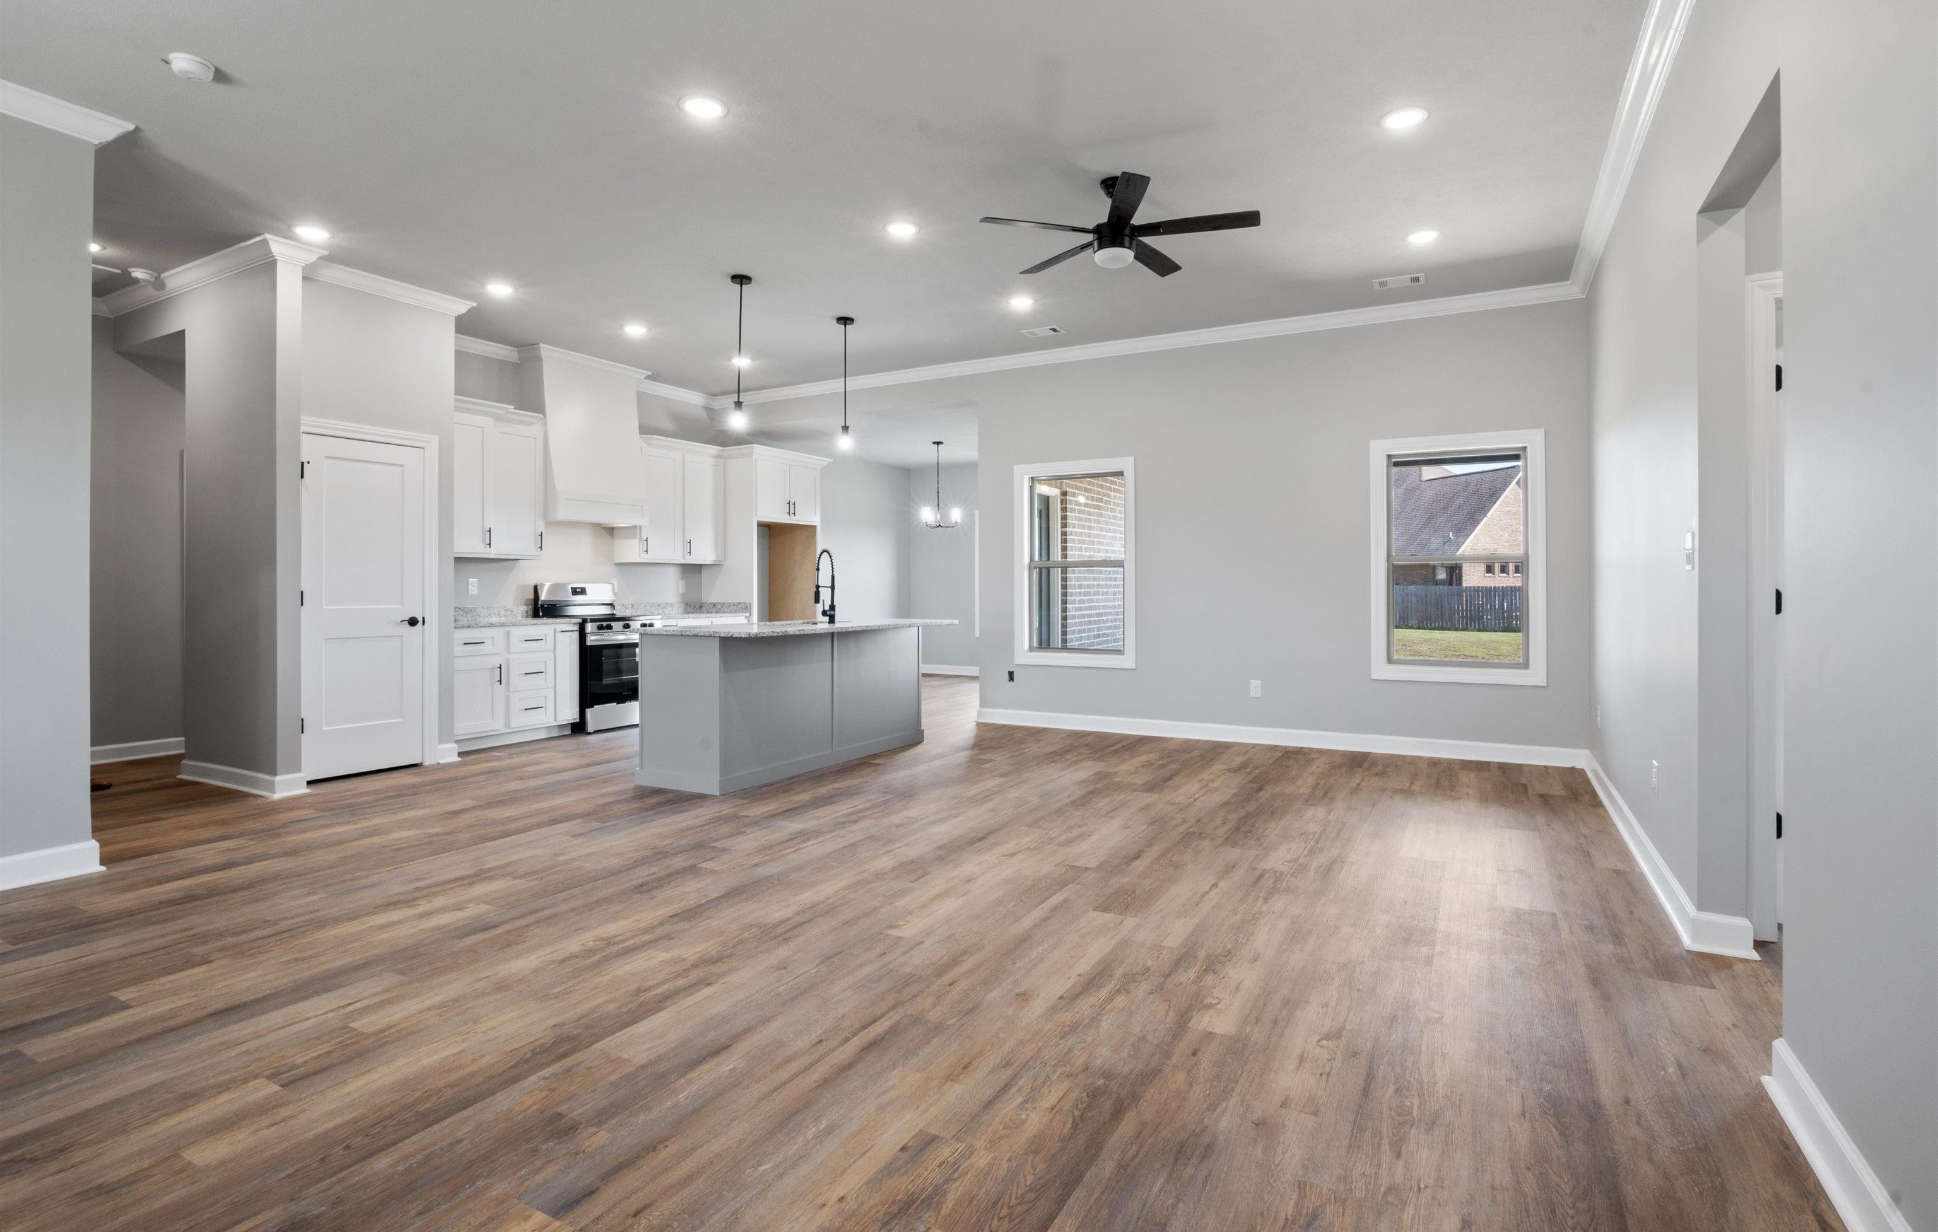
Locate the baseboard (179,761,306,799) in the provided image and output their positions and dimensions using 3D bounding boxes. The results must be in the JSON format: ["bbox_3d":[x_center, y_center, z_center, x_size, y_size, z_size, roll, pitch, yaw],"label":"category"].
[{"bbox_3d":[-4.302,0.924,5.101,1.190,0.132,0.180,1,1,30],"label":"baseboard"}]

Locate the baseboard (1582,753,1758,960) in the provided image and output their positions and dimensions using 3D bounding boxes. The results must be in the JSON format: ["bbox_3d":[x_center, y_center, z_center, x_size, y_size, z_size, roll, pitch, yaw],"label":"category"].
[{"bbox_3d":[3.135,0.954,4.032,0.180,0.132,3.170,1,1,30],"label":"baseboard"}]

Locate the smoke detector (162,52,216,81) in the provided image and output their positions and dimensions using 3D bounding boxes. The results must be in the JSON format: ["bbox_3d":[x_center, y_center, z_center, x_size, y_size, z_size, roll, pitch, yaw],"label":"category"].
[{"bbox_3d":[-2.897,-2.047,3.212,0.142,0.051,0.142,1,2,27],"label":"smoke detector"}]

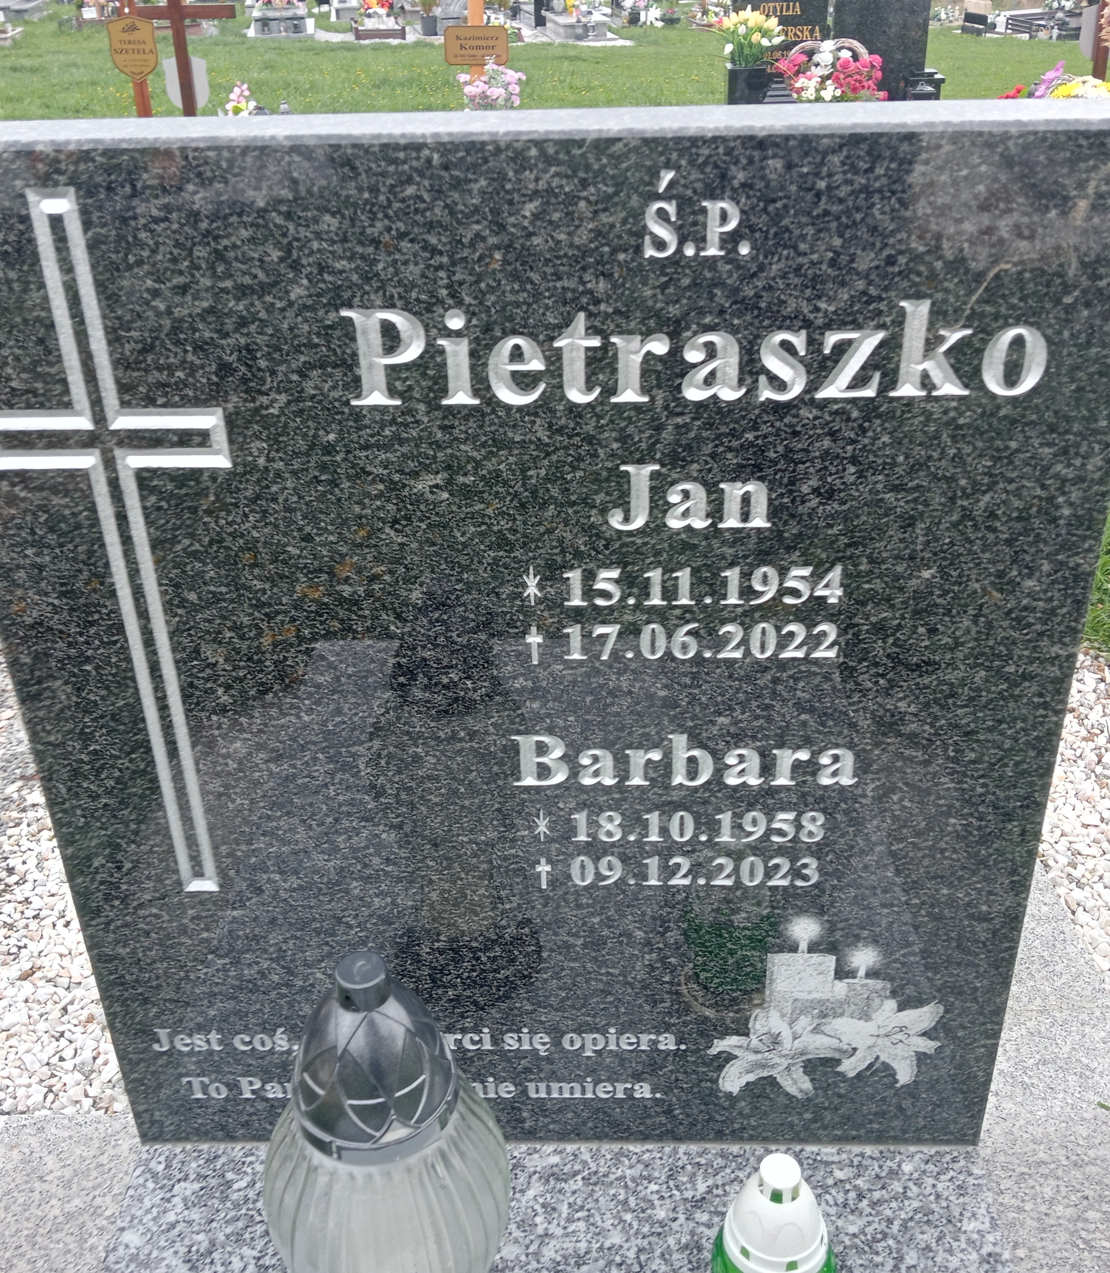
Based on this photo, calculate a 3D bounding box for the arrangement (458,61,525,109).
[{"bbox_3d":[-0.246,-2.167,5.519,0.260,0.280,0.230,-2,29,0],"label":"arrangement"}]

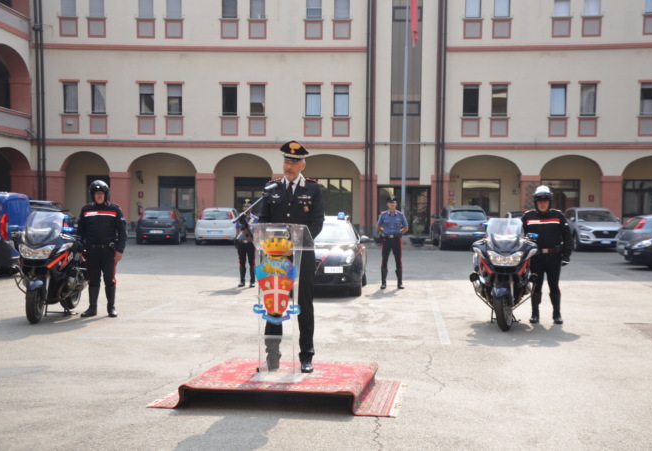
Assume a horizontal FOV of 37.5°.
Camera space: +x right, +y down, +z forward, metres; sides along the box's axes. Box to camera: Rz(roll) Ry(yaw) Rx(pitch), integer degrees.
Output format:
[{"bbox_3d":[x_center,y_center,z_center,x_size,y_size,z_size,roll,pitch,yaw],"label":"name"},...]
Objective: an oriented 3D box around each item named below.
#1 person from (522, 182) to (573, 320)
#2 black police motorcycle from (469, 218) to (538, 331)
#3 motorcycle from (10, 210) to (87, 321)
[{"bbox_3d":[2.990,0.393,12.980,0.700,1.850,0.400,1,1,10],"label":"person"},{"bbox_3d":[2.400,0.615,13.150,0.910,1.430,2.200,1,1,9],"label":"black police motorcycle"},{"bbox_3d":[-3.670,0.520,12.950,0.920,1.430,2.200,1,1,0],"label":"motorcycle"}]

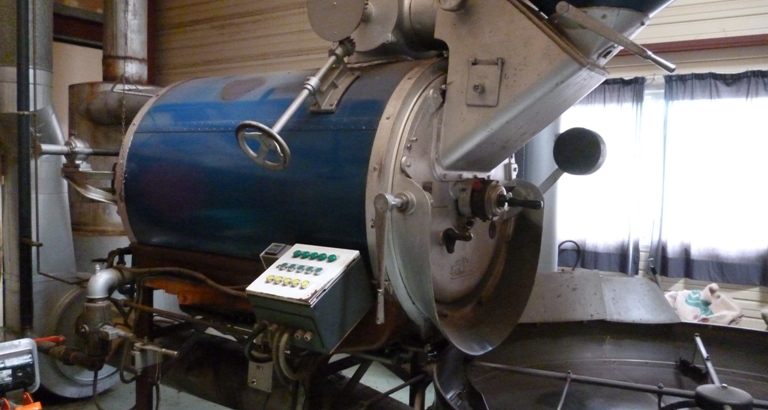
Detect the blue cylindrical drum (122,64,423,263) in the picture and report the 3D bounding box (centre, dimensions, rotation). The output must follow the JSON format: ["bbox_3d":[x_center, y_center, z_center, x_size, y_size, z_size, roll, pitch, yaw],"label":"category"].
[{"bbox_3d":[-0.351,-0.077,3.004,1.471,1.130,1.130,4,4,34],"label":"blue cylindrical drum"}]

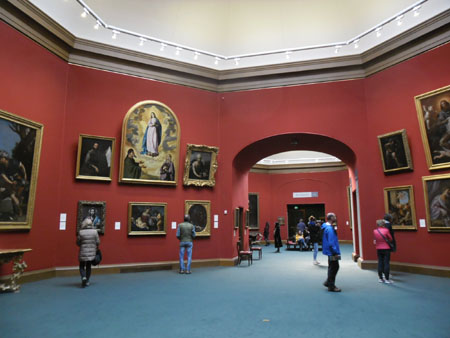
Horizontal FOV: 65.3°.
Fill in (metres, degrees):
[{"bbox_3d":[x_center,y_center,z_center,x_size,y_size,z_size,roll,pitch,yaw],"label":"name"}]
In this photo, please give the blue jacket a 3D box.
[{"bbox_3d":[2.480,1.652,8.224,0.446,0.774,0.516,-2,-9,8],"label":"blue jacket"}]

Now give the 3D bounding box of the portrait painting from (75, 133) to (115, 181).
[{"bbox_3d":[-4.040,-0.340,11.033,1.052,1.359,0.099,5,-4,-29],"label":"portrait painting"}]

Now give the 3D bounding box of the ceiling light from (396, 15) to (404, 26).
[{"bbox_3d":[4.672,-3.953,9.345,0.159,0.268,0.179,5,-10,-30],"label":"ceiling light"}]

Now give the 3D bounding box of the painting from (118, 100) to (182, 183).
[{"bbox_3d":[-2.497,-0.922,11.868,1.982,2.826,0.100,4,-3,-29],"label":"painting"}]

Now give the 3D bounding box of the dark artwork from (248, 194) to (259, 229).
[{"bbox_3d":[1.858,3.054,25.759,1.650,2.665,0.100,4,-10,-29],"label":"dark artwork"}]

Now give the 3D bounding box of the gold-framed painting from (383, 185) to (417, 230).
[{"bbox_3d":[5.431,1.212,10.843,0.099,1.319,0.952,4,-10,-30],"label":"gold-framed painting"}]

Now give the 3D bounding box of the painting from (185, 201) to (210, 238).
[{"bbox_3d":[-0.970,1.758,12.534,0.995,1.256,0.080,4,-10,-29],"label":"painting"}]

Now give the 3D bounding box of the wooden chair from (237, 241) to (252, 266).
[{"bbox_3d":[0.714,3.060,12.757,0.506,0.883,0.476,-3,-9,15],"label":"wooden chair"}]

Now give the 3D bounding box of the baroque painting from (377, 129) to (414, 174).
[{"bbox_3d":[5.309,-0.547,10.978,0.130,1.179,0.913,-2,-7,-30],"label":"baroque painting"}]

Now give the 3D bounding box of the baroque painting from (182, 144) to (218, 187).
[{"bbox_3d":[-0.857,-0.114,12.725,1.230,1.419,0.129,4,-2,-29],"label":"baroque painting"}]

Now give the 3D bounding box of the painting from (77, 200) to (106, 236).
[{"bbox_3d":[-4.091,1.490,10.767,0.792,1.019,0.090,4,-10,-29],"label":"painting"}]

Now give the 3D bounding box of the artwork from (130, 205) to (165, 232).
[{"bbox_3d":[-2.559,1.636,11.639,1.200,0.950,0.080,4,-10,-29],"label":"artwork"}]

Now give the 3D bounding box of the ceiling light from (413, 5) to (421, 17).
[{"bbox_3d":[4.905,-4.060,8.996,0.200,0.280,0.200,4,-10,-29],"label":"ceiling light"}]

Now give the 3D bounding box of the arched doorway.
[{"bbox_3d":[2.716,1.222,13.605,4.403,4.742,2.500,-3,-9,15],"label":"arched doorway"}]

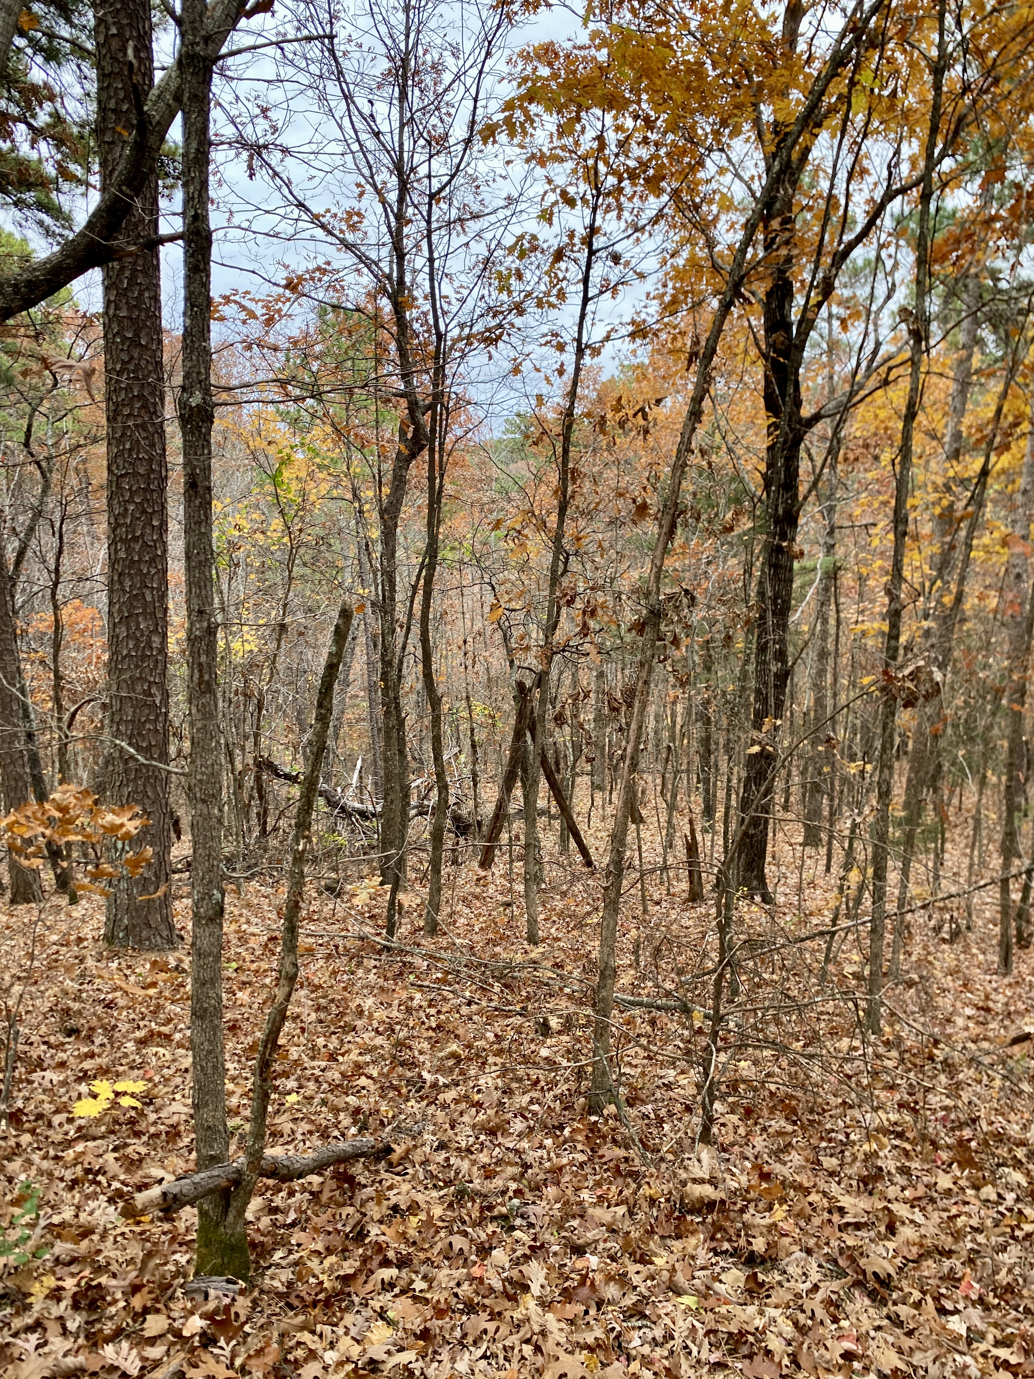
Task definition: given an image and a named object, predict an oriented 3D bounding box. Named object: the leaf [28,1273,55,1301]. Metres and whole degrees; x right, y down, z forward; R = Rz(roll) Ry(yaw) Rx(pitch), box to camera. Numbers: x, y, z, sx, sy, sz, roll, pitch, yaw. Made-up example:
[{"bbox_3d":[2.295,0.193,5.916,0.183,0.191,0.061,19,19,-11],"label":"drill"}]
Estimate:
[{"bbox_3d":[-1.086,1.368,2.364,0.053,0.020,0.086,6,11,13],"label":"leaf"}]

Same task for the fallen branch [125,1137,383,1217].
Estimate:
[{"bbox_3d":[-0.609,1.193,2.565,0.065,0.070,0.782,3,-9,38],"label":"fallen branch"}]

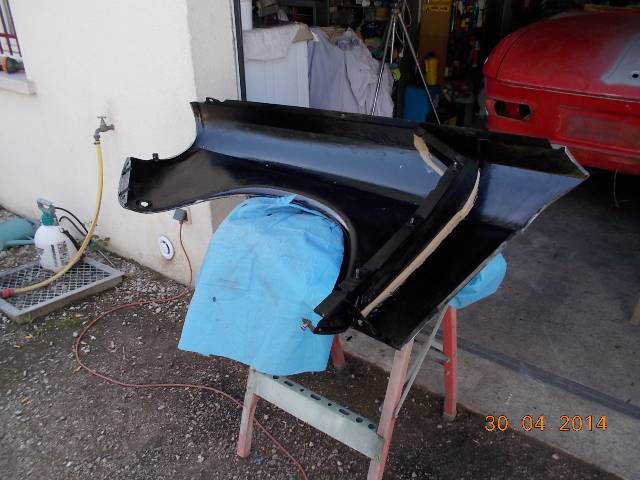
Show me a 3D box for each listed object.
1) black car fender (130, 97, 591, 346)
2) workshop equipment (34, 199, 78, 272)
[{"bbox_3d":[-0.060,-0.130,1.416,1.297,0.268,0.620,17,41,32],"label":"black car fender"},{"bbox_3d":[-1.482,-0.048,2.956,0.200,0.405,0.200,-24,35,-38],"label":"workshop equipment"}]

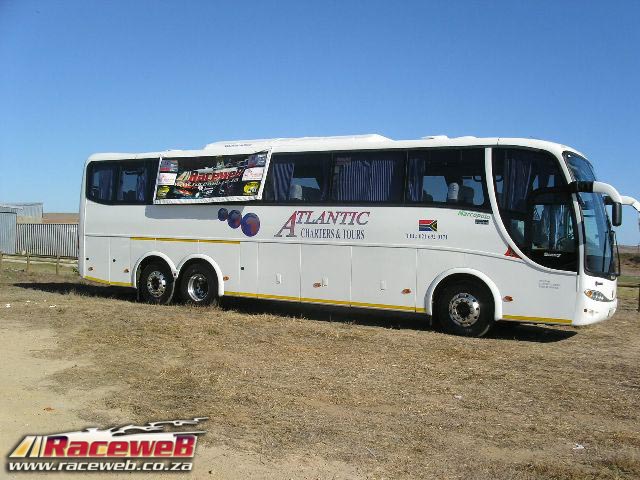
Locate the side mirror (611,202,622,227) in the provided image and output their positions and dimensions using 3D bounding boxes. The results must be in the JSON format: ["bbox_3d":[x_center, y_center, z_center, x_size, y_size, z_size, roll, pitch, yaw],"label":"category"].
[{"bbox_3d":[4.848,-0.421,11.474,0.130,0.400,0.230,3,3,43],"label":"side mirror"}]

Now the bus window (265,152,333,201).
[{"bbox_3d":[-0.468,-1.260,14.638,1.580,1.020,0.070,2,3,31],"label":"bus window"}]

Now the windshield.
[{"bbox_3d":[5.038,-0.445,12.873,0.720,2.250,2.400,2,3,31],"label":"windshield"}]

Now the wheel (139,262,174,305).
[{"bbox_3d":[-3.784,1.046,16.857,1.010,1.010,0.360,2,3,31],"label":"wheel"}]

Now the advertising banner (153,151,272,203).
[{"bbox_3d":[-2.481,-1.374,15.611,3.100,1.100,0.060,2,-11,31],"label":"advertising banner"}]

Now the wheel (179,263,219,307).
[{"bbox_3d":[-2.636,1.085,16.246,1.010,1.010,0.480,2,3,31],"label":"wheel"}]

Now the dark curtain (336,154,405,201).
[{"bbox_3d":[0.936,-1.188,13.912,1.420,0.940,0.100,2,3,31],"label":"dark curtain"}]

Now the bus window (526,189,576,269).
[{"bbox_3d":[3.959,-0.175,12.069,0.800,1.330,0.080,2,3,31],"label":"bus window"}]

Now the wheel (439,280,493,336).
[{"bbox_3d":[2.727,1.264,12.963,1.020,1.020,0.310,2,3,31],"label":"wheel"}]

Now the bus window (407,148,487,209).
[{"bbox_3d":[2.335,-1.128,12.978,1.520,1.050,0.070,2,3,31],"label":"bus window"}]

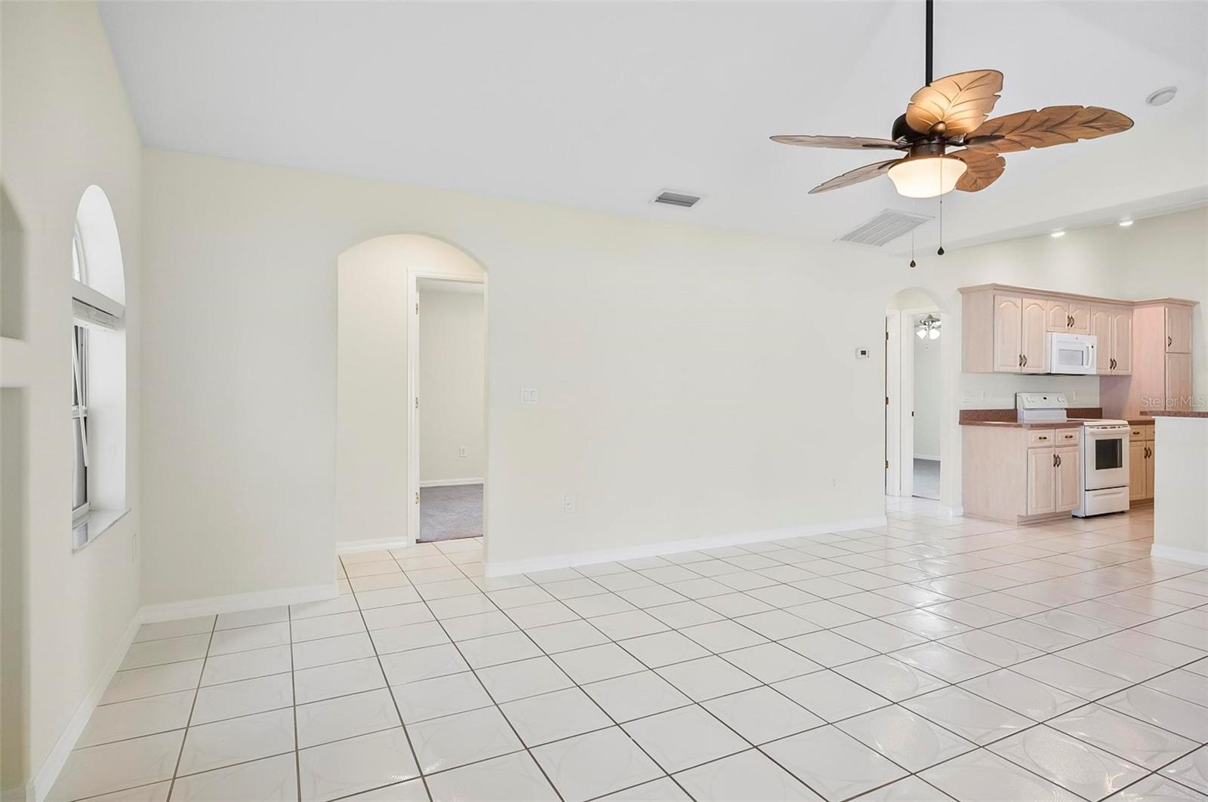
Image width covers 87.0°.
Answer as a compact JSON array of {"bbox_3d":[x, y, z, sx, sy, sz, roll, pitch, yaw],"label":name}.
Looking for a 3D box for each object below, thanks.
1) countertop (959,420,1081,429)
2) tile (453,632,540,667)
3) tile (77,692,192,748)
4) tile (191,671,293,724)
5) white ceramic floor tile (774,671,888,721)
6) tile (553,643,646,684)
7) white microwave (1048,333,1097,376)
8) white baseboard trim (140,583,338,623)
[{"bbox_3d":[3.937,0.219,5.998,0.886,0.040,0.625,0,1,-27],"label":"countertop"},{"bbox_3d":[-0.477,1.140,2.910,0.332,0.010,0.326,0,1,-27],"label":"tile"},{"bbox_3d":[-1.676,1.146,2.302,0.318,0.010,0.327,0,1,-27],"label":"tile"},{"bbox_3d":[-1.361,1.127,2.414,0.327,0.010,0.324,0,1,-27],"label":"tile"},{"bbox_3d":[0.865,1.129,2.442,0.327,0.010,0.324,0,1,-27],"label":"white ceramic floor tile"},{"bbox_3d":[-0.025,1.142,2.767,0.332,0.010,0.326,0,1,-27],"label":"tile"},{"bbox_3d":[4.567,-0.461,6.456,0.785,0.405,0.380,0,1,-27],"label":"white microwave"},{"bbox_3d":[-1.902,1.068,3.381,0.895,0.090,0.015,0,1,-27],"label":"white baseboard trim"}]

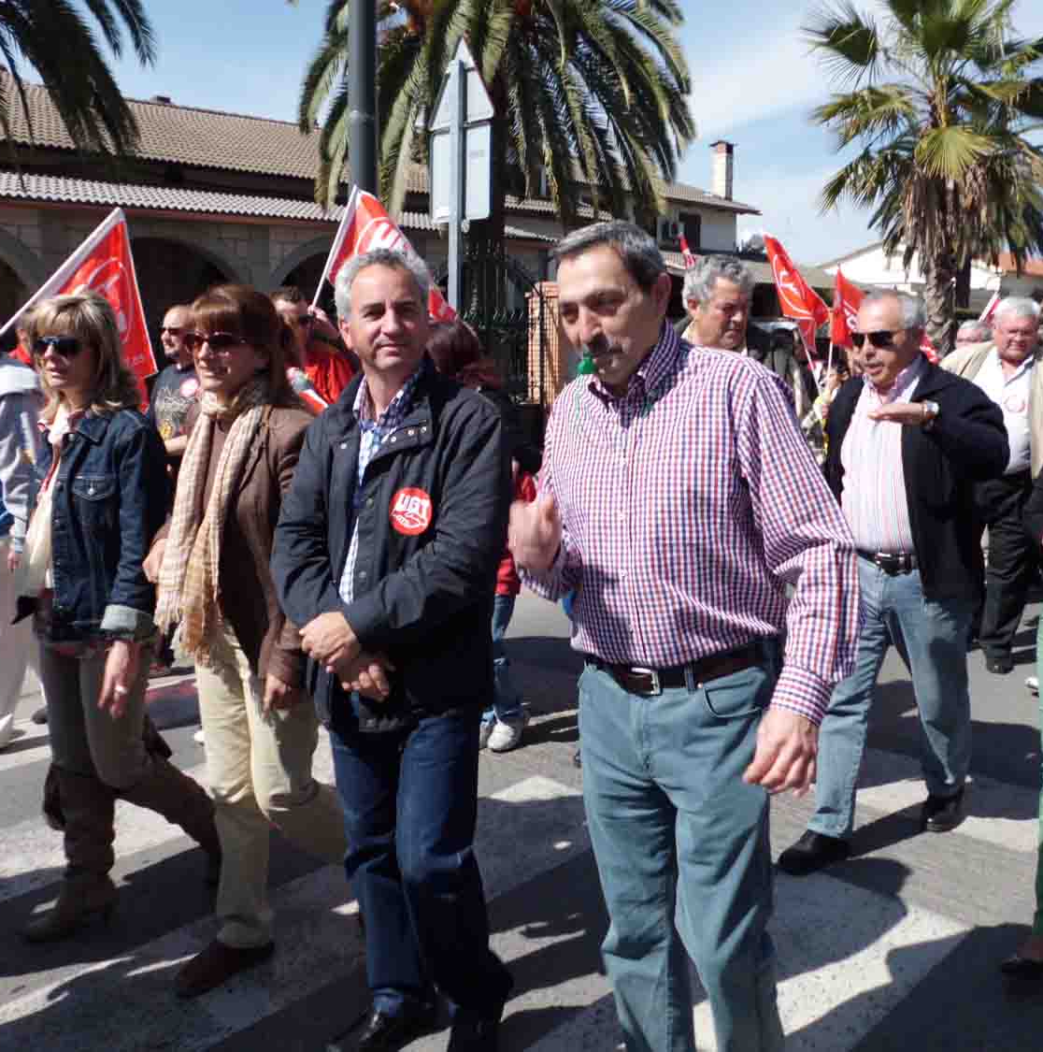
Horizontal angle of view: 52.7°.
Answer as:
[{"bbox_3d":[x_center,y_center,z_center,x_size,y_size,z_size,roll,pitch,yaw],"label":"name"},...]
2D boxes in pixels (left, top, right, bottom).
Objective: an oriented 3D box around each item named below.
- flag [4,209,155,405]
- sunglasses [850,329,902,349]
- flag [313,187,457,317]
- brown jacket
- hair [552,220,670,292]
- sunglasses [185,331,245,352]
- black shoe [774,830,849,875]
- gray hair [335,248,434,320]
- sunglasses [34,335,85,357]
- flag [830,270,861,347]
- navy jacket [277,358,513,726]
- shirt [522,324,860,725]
[{"bbox_3d":[-1.700,-0.845,4.050,0.580,0.760,0.220,-4,11,-24],"label":"flag"},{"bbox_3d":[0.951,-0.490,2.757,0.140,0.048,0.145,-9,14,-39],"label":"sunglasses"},{"bbox_3d":[-0.503,-1.017,3.950,0.540,0.500,0.180,-1,11,-5],"label":"flag"},{"bbox_3d":[-0.651,0.039,2.420,0.440,0.630,0.310,10,14,42],"label":"brown jacket"},{"bbox_3d":[0.148,-0.413,1.660,0.170,0.135,0.205,9,27,39],"label":"hair"},{"bbox_3d":[-0.673,-0.430,2.459,0.147,0.050,0.140,4,12,22],"label":"sunglasses"},{"bbox_3d":[0.887,0.961,3.166,0.280,0.105,0.105,-8,13,-34],"label":"black shoe"},{"bbox_3d":[-0.267,-0.449,2.042,0.180,0.180,0.210,-2,11,-10],"label":"gray hair"},{"bbox_3d":[-1.091,-0.445,2.591,0.145,0.048,0.140,3,11,16],"label":"sunglasses"},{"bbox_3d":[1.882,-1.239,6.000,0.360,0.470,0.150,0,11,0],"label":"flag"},{"bbox_3d":[-0.265,0.055,2.129,0.490,0.730,0.330,4,12,20],"label":"navy jacket"},{"bbox_3d":[0.270,-0.003,1.680,0.540,0.630,0.380,7,13,32],"label":"shirt"}]

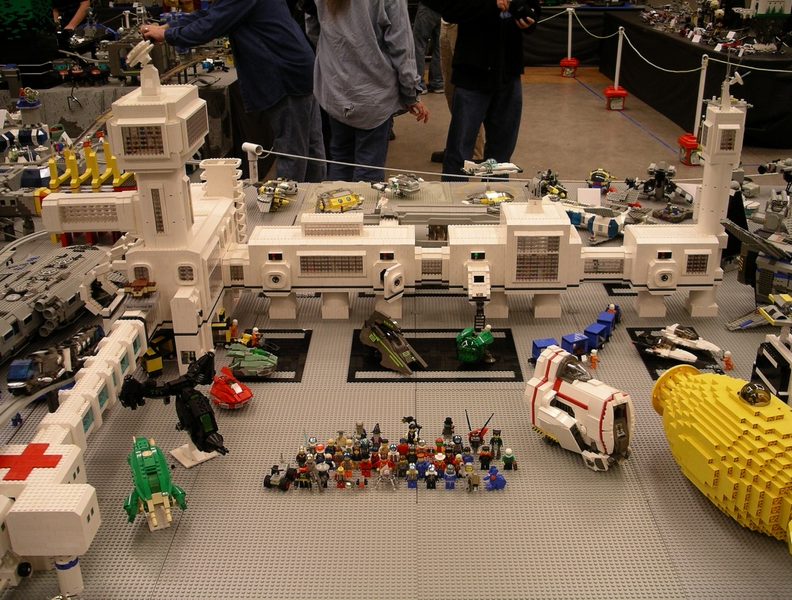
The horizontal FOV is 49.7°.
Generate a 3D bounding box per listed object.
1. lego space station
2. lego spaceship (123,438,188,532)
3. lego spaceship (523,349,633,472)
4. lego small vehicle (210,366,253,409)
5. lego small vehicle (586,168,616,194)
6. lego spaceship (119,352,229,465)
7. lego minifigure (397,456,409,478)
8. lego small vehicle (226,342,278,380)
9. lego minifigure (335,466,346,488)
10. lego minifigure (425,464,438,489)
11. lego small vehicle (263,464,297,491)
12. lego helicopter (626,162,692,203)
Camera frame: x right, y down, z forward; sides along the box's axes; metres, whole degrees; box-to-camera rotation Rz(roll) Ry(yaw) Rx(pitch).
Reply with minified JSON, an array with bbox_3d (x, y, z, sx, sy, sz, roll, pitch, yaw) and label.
[{"bbox_3d":[-0.018,-0.266,1.940,1.664,0.688,0.552,0,23,1],"label":"lego space station"},{"bbox_3d":[-0.372,0.284,1.321,0.096,0.056,0.165,-8,42,-16],"label":"lego spaceship"},{"bbox_3d":[0.329,0.188,1.512,0.102,0.176,0.174,-16,27,-32],"label":"lego spaceship"},{"bbox_3d":[-0.330,0.174,1.727,0.064,0.048,0.082,-19,29,-37],"label":"lego small vehicle"},{"bbox_3d":[0.745,-0.437,3.106,0.105,0.076,0.100,5,24,11],"label":"lego small vehicle"},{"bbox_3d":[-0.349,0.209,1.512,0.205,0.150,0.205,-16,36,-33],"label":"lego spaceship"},{"bbox_3d":[0.012,0.287,1.488,0.025,0.042,0.018,0,24,1],"label":"lego minifigure"},{"bbox_3d":[-0.310,0.126,1.840,0.112,0.048,0.072,2,23,6],"label":"lego small vehicle"},{"bbox_3d":[-0.093,0.297,1.440,0.025,0.040,0.018,0,23,1],"label":"lego minifigure"},{"bbox_3d":[0.061,0.300,1.458,0.025,0.042,0.018,0,24,1],"label":"lego minifigure"},{"bbox_3d":[-0.197,0.299,1.448,0.045,0.030,0.053,7,24,17],"label":"lego small vehicle"},{"bbox_3d":[0.925,-0.410,2.971,0.215,0.107,0.140,7,25,16],"label":"lego helicopter"}]

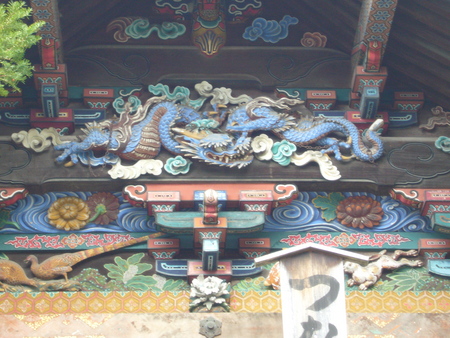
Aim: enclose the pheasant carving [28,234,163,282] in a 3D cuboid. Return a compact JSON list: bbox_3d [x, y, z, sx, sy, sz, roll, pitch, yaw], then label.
[{"bbox_3d":[-0.823,0.554,8.300,0.860,0.270,0.200,0,-30,-3],"label":"pheasant carving"}]

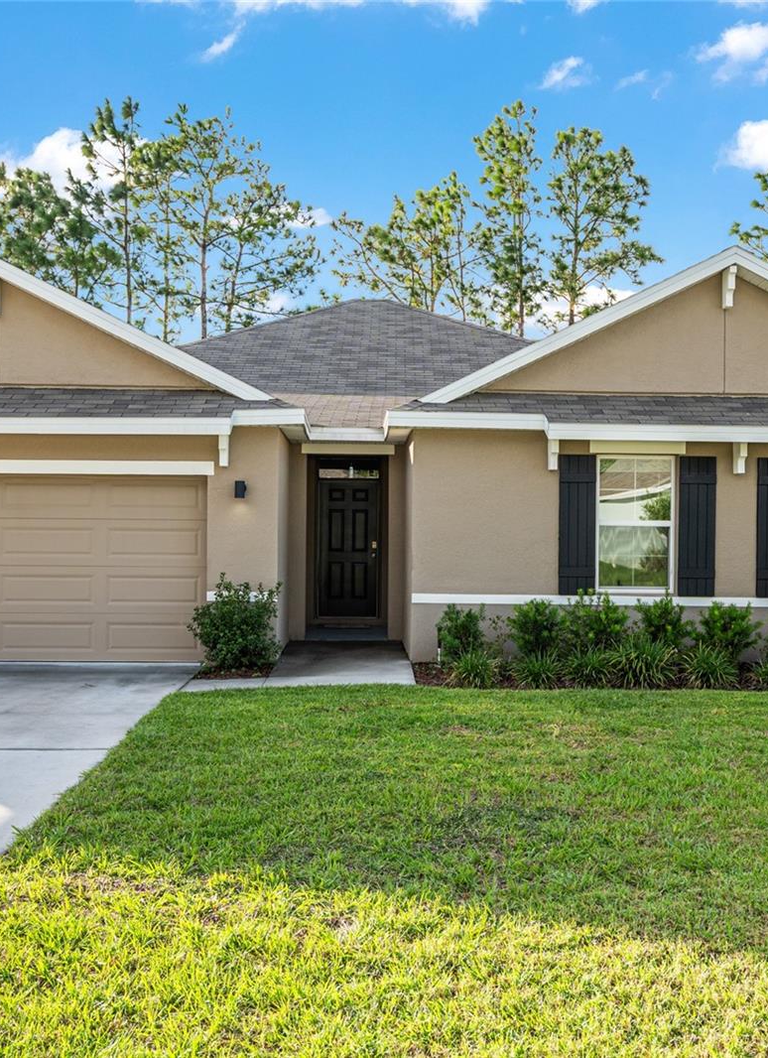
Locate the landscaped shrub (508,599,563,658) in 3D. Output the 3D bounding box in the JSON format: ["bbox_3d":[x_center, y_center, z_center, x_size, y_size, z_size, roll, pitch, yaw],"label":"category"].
[{"bbox_3d":[1.637,1.136,11.400,0.600,0.748,0.580,1,0,-1],"label":"landscaped shrub"}]

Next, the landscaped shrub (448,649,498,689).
[{"bbox_3d":[0.886,1.366,10.500,0.510,0.345,0.500,1,0,-1],"label":"landscaped shrub"}]

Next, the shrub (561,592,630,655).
[{"bbox_3d":[2.226,1.068,11.155,0.732,0.803,0.696,0,0,-1],"label":"shrub"}]

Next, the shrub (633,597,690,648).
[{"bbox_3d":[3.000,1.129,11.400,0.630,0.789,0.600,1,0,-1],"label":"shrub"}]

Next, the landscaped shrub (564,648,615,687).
[{"bbox_3d":[2.033,1.360,10.452,0.502,0.345,0.502,0,0,-1],"label":"landscaped shrub"}]

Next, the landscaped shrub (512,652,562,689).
[{"bbox_3d":[1.510,1.376,10.439,0.489,0.306,0.489,0,0,-1],"label":"landscaped shrub"}]

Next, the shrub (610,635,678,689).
[{"bbox_3d":[2.603,1.311,10.600,0.660,0.485,0.600,1,0,-1],"label":"shrub"}]

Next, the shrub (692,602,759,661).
[{"bbox_3d":[3.682,1.156,11.400,0.700,0.735,0.620,1,0,-1],"label":"shrub"}]

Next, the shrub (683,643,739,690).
[{"bbox_3d":[3.274,1.351,10.600,0.570,0.416,0.550,1,0,-1],"label":"shrub"}]

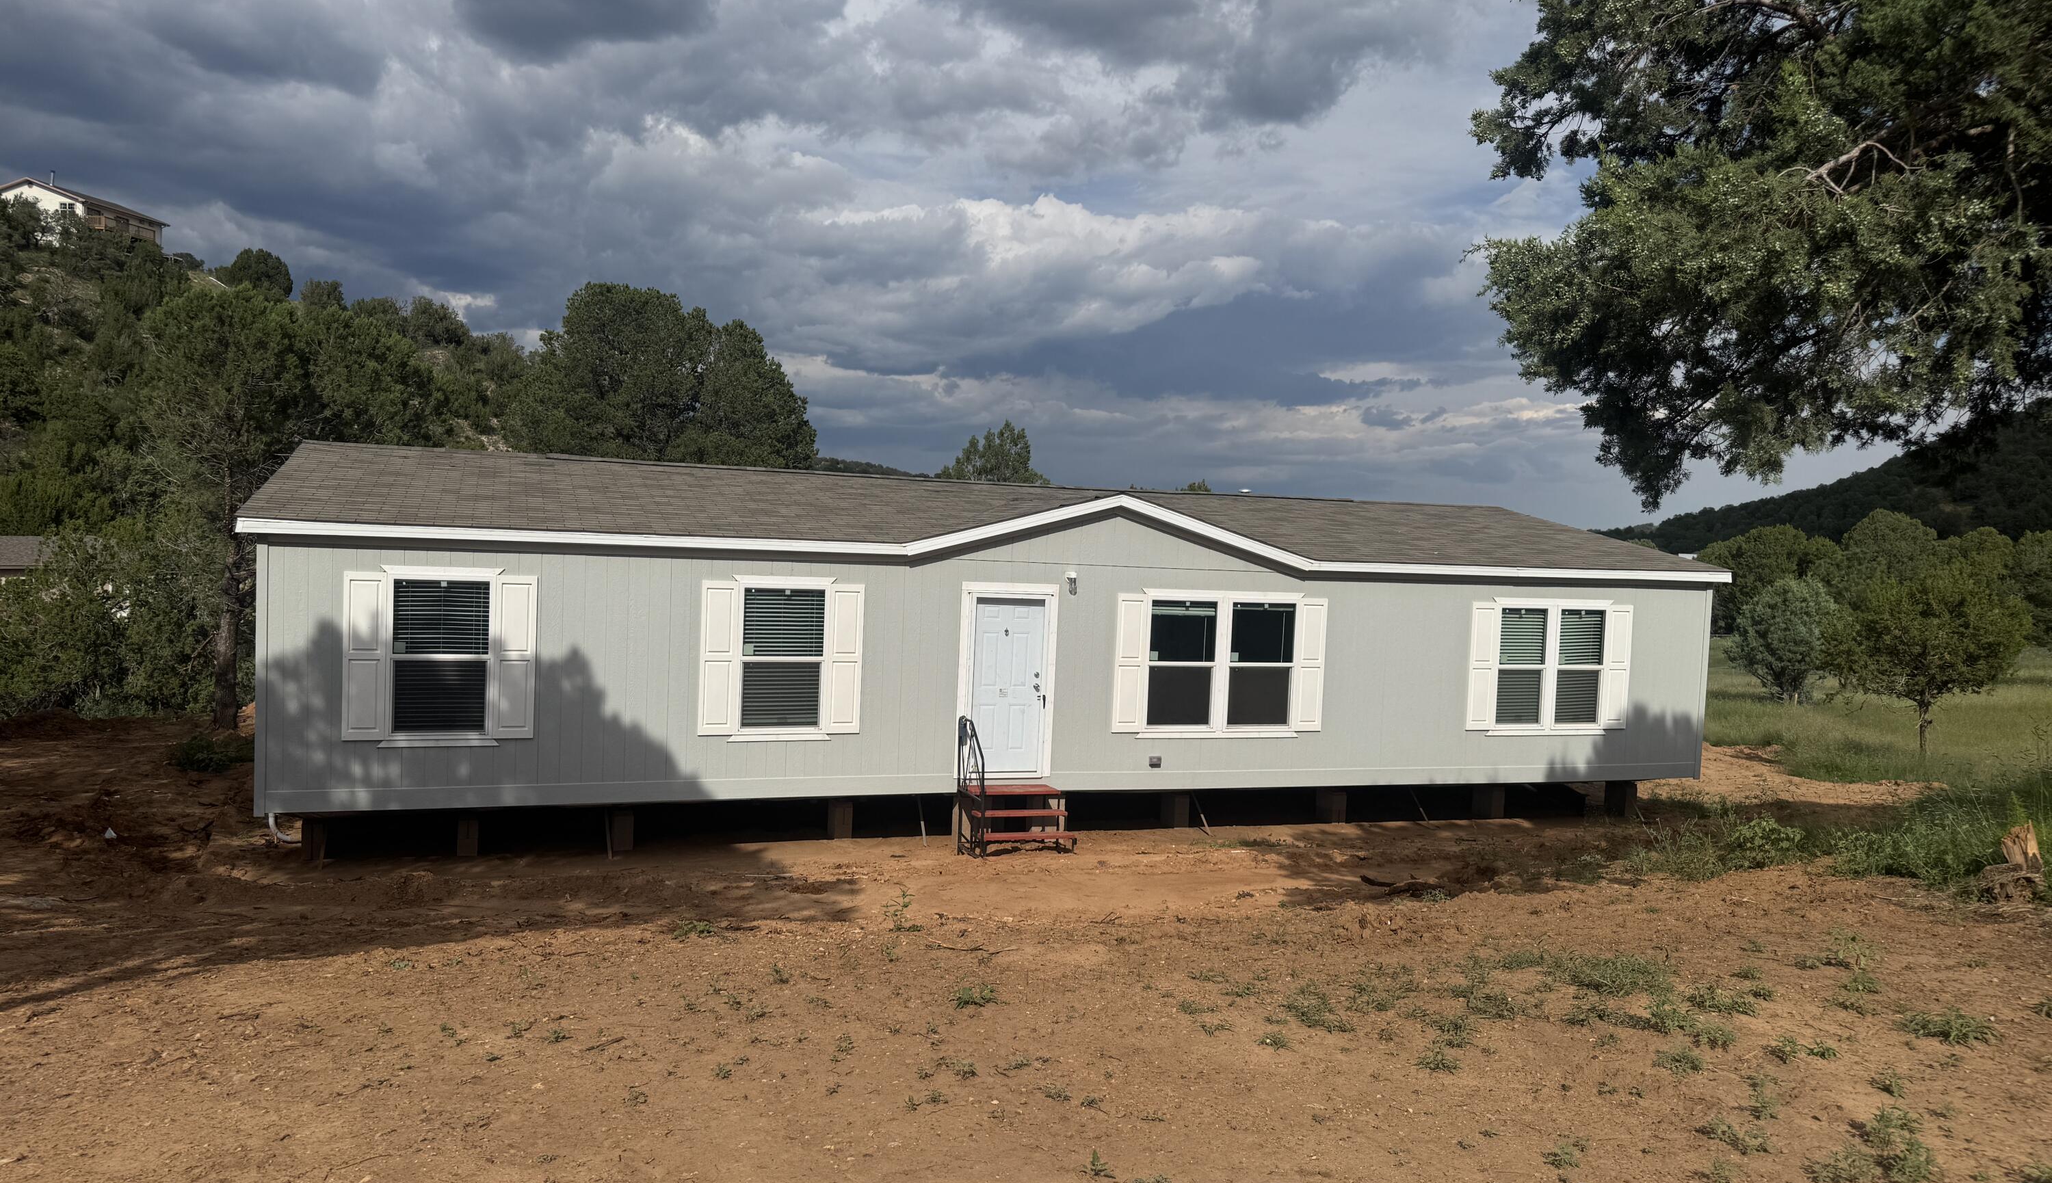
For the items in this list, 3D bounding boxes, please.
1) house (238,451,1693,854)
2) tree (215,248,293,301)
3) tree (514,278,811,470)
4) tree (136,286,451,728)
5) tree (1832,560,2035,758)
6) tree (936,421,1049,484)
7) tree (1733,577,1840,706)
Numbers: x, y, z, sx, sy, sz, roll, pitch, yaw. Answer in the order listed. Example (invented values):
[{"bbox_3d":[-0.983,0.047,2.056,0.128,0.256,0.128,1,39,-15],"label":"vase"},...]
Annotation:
[{"bbox_3d":[-0.528,0.435,20.133,17.430,4.090,9.200,1,3,-20],"label":"house"},{"bbox_3d":[-56.836,-22.983,105.118,5.200,4.800,5.200,1,3,-29],"label":"tree"},{"bbox_3d":[-9.472,-3.219,36.226,7.400,9.200,7.400,2,3,-15],"label":"tree"},{"bbox_3d":[-11.128,-1.229,21.465,4.500,6.700,4.500,1,3,-27],"label":"tree"},{"bbox_3d":[17.564,1.266,27.897,3.700,3.950,3.700,4,3,32],"label":"tree"},{"bbox_3d":[-1.216,-2.118,48.180,4.600,7.300,4.600,2,3,-2],"label":"tree"},{"bbox_3d":[18.033,1.183,34.076,2.750,3.100,2.750,4,3,28],"label":"tree"}]

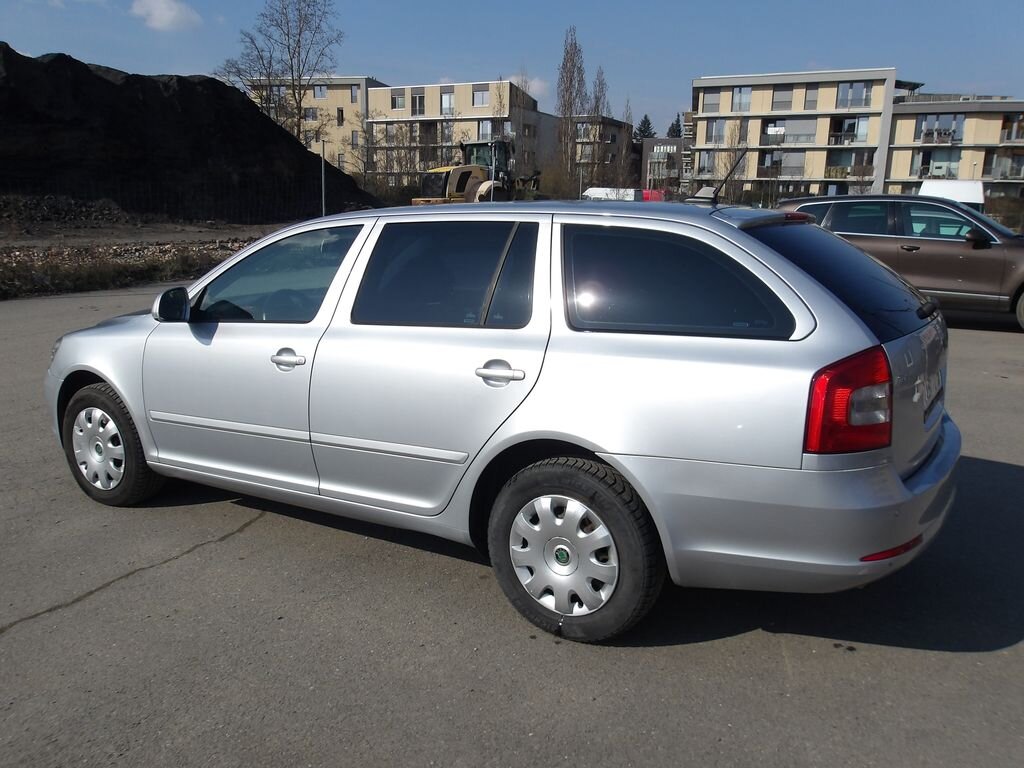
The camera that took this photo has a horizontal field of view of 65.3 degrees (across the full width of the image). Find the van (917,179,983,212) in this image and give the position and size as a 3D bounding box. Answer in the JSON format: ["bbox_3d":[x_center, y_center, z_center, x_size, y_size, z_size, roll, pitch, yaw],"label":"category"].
[{"bbox_3d":[15.439,-5.875,28.278,2.050,2.360,4.900,7,14,27],"label":"van"}]

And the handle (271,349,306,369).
[{"bbox_3d":[-0.881,-0.095,3.127,0.195,0.080,0.050,7,14,31],"label":"handle"}]

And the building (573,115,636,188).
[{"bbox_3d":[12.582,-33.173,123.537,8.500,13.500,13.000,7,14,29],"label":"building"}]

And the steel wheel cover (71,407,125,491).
[{"bbox_3d":[-2.058,0.323,3.973,0.420,0.420,0.060,7,14,31],"label":"steel wheel cover"}]

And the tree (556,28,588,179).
[{"bbox_3d":[6.571,-29.339,90.797,3.800,21.060,3.800,0,12,0],"label":"tree"}]

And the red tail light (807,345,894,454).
[{"bbox_3d":[0.934,0.042,2.202,0.210,0.330,0.200,7,14,31],"label":"red tail light"}]

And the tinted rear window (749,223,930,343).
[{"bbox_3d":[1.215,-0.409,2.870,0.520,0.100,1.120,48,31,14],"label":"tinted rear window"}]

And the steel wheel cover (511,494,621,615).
[{"bbox_3d":[0.168,0.579,2.697,0.420,0.420,0.060,7,14,31],"label":"steel wheel cover"}]

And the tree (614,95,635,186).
[{"bbox_3d":[12.369,-24.891,88.701,2.400,13.350,2.400,0,12,0],"label":"tree"}]

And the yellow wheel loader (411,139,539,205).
[{"bbox_3d":[-0.537,-7.540,31.133,2.750,3.400,7.100,12,17,40],"label":"yellow wheel loader"}]

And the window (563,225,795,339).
[{"bbox_3d":[0.476,-0.311,2.409,0.760,0.360,0.060,7,-7,31],"label":"window"}]

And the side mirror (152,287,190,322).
[{"bbox_3d":[-1.414,-0.341,3.339,0.100,0.145,0.180,7,14,31],"label":"side mirror"}]

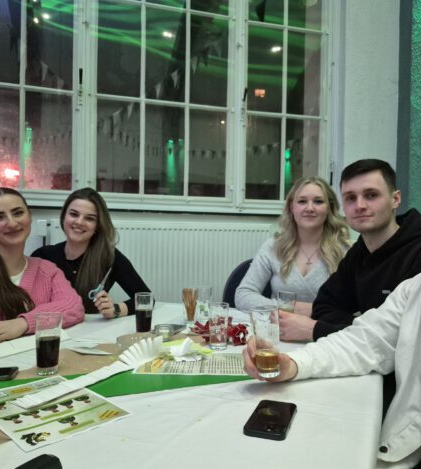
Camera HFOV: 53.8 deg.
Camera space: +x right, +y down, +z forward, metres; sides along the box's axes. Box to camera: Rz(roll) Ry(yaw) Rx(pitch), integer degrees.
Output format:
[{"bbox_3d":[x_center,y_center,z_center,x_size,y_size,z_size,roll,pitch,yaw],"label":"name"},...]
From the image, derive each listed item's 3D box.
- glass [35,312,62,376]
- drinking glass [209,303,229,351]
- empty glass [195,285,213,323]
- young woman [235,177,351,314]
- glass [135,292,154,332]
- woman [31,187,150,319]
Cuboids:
[{"bbox_3d":[-0.403,0.272,1.033,0.066,0.143,0.066,1,1,0],"label":"glass"},{"bbox_3d":[0.025,0.279,1.265,0.062,0.137,0.062,1,1,0],"label":"drinking glass"},{"bbox_3d":[-0.024,0.274,1.637,0.064,0.137,0.064,1,1,0],"label":"empty glass"},{"bbox_3d":[0.385,0.425,1.700,0.570,1.330,0.720,1,1,22],"label":"young woman"},{"bbox_3d":[-0.235,0.274,1.467,0.064,0.135,0.064,1,1,0],"label":"glass"},{"bbox_3d":[-0.525,0.445,1.690,0.570,1.270,0.720,0,1,-29],"label":"woman"}]

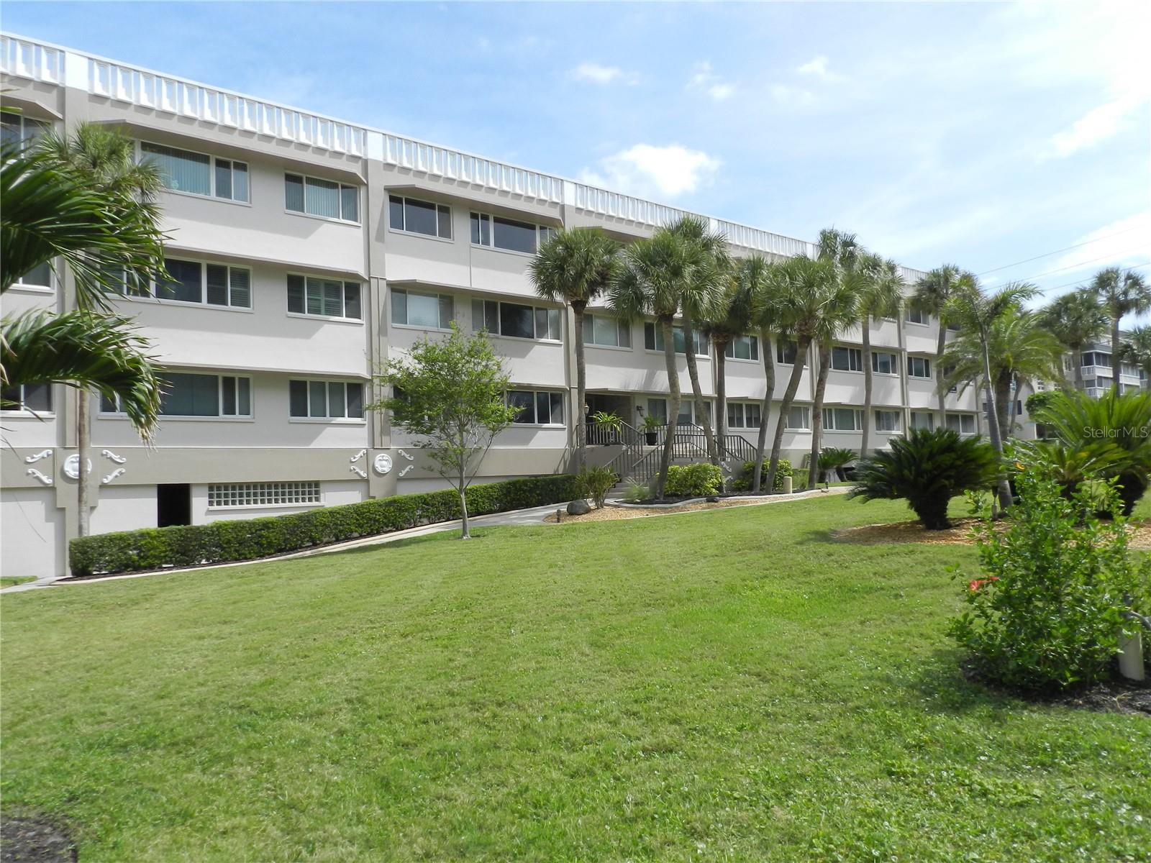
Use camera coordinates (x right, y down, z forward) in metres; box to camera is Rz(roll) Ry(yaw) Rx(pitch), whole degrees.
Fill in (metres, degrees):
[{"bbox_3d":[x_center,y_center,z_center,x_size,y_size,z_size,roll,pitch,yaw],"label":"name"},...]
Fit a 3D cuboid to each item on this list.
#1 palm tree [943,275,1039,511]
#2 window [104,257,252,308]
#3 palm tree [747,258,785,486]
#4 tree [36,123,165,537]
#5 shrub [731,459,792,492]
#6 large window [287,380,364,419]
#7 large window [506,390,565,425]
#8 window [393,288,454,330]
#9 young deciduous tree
[{"bbox_3d":[7.297,-0.671,14.600,1.690,4.138,1.605,-3,-4,27],"label":"palm tree"},{"bbox_3d":[-10.739,-4.106,22.562,3.882,1.284,0.150,1,-5,-39],"label":"window"},{"bbox_3d":[6.933,-2.049,30.300,2.000,8.400,2.100,-2,-3,0],"label":"palm tree"},{"bbox_3d":[-11.309,-2.003,19.800,3.063,10.710,2.910,0,-4,-30],"label":"tree"},{"bbox_3d":[6.555,1.562,29.345,2.159,1.190,1.500,-2,-4,0],"label":"shrub"},{"bbox_3d":[-7.302,-0.921,24.532,2.289,1.135,0.150,1,-5,-39],"label":"large window"},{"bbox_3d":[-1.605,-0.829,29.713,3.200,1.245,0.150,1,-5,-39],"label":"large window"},{"bbox_3d":[-4.969,-3.998,27.266,2.325,1.269,0.150,1,-5,-39],"label":"window"},{"bbox_3d":[-3.040,-0.027,19.751,3.350,5.050,3.300,-2,-4,0],"label":"young deciduous tree"}]

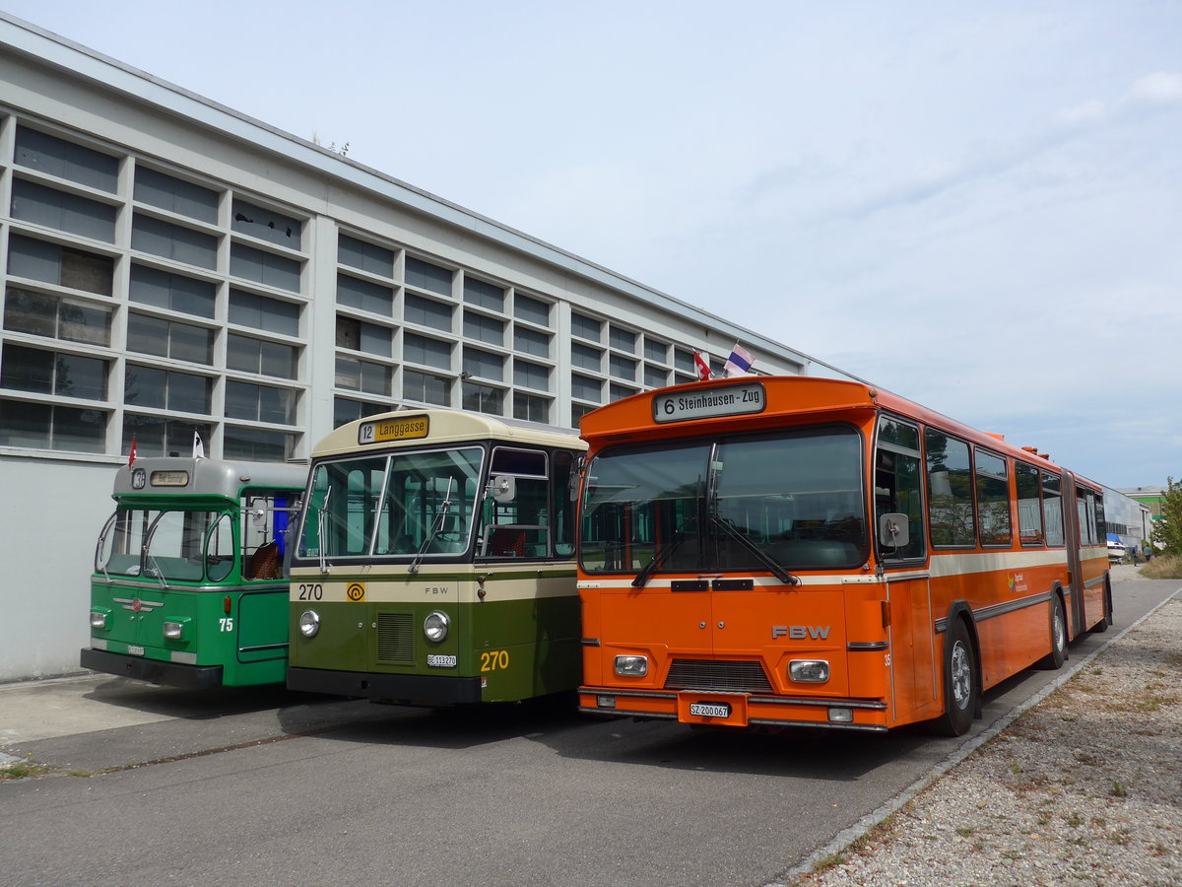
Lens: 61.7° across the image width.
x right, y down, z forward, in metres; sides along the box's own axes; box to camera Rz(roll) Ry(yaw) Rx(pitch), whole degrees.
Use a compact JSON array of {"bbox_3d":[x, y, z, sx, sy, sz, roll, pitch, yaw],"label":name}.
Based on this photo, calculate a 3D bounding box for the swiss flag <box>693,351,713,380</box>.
[{"bbox_3d":[0.902,-0.615,7.920,0.170,0.250,0.090,-6,-8,33],"label":"swiss flag"}]

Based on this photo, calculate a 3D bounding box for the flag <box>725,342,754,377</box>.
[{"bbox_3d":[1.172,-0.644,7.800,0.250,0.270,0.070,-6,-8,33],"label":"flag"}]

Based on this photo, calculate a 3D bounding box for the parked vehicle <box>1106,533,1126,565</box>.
[{"bbox_3d":[43.742,8.941,84.000,2.300,2.650,5.800,-1,-7,-5],"label":"parked vehicle"}]

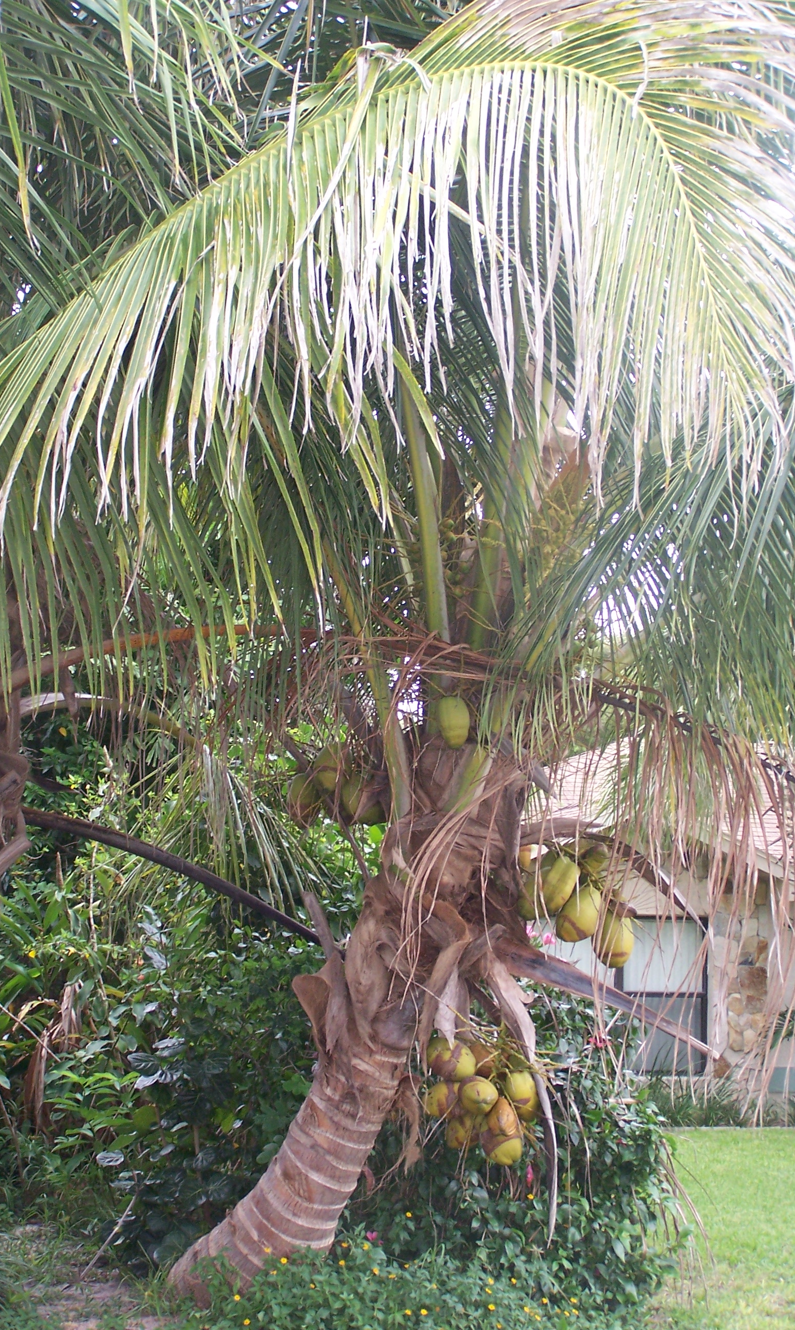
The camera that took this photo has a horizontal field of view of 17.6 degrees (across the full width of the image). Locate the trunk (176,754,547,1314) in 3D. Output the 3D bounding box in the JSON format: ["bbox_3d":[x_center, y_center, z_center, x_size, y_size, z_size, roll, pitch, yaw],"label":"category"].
[{"bbox_3d":[-0.190,1.526,11.100,1.520,2.400,0.850,0,-7,0],"label":"trunk"}]

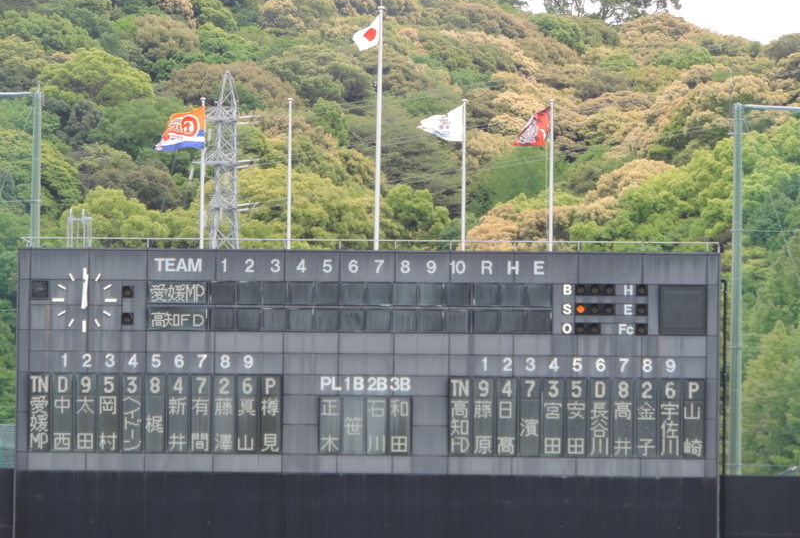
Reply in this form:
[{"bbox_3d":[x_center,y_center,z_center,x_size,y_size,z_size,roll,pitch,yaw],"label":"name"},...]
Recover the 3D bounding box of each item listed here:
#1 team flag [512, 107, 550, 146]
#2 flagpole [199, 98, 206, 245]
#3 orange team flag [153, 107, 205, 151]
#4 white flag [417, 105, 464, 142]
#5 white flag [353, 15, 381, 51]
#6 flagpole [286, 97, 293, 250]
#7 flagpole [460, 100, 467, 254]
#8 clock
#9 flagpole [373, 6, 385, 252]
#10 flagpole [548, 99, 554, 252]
[{"bbox_3d":[4.190,-4.516,147.000,1.224,1.272,0.400,1,-3,0],"label":"team flag"},{"bbox_3d":[-6.273,-2.902,147.000,0.150,5.073,0.150,1,-3,0],"label":"flagpole"},{"bbox_3d":[-7.005,-4.445,147.000,1.638,1.415,0.400,1,-3,0],"label":"orange team flag"},{"bbox_3d":[1.312,-4.612,147.000,1.479,1.177,0.400,1,-3,0],"label":"white flag"},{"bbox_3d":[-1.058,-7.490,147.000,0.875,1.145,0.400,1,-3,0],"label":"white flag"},{"bbox_3d":[-3.498,-2.894,147.000,0.150,5.057,0.150,1,-3,0],"label":"flagpole"},{"bbox_3d":[2.042,-2.878,147.000,0.150,5.025,0.150,1,-3,0],"label":"flagpole"},{"bbox_3d":[-9.950,0.979,146.000,2.053,2.037,0.150,1,-3,0],"label":"clock"},{"bbox_3d":[-0.665,-4.373,147.000,0.220,8.014,0.220,1,-3,0],"label":"flagpole"},{"bbox_3d":[4.829,-2.870,147.000,0.150,5.009,0.150,1,-3,0],"label":"flagpole"}]

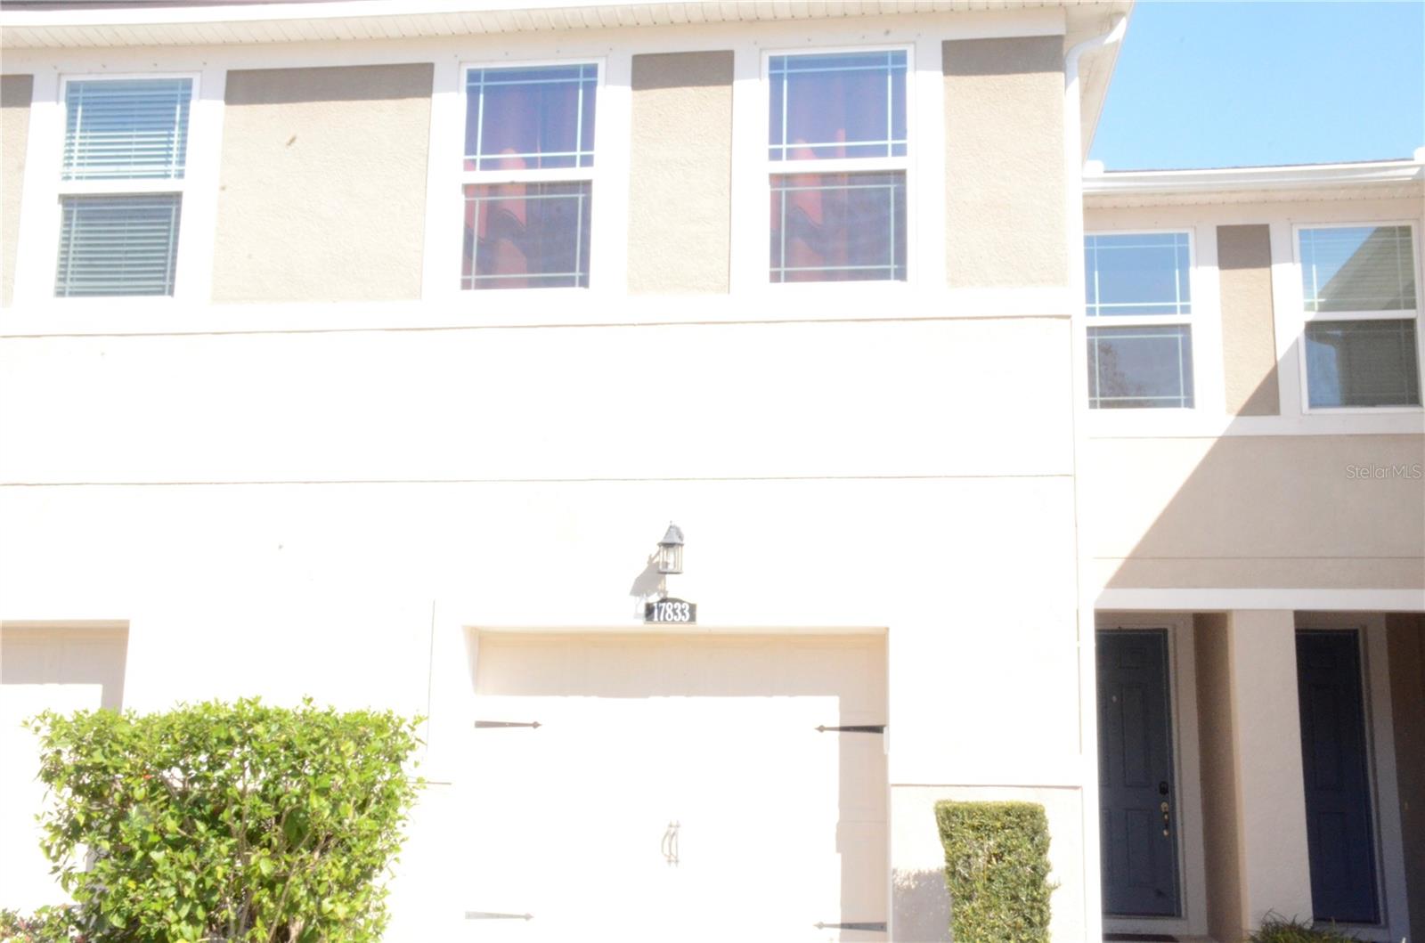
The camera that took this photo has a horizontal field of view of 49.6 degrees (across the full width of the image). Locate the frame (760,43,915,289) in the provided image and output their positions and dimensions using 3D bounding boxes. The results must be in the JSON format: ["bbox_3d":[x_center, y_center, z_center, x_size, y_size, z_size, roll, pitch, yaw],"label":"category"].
[{"bbox_3d":[0.751,-1.817,9.209,0.847,1.473,0.100,-1,-11,7],"label":"frame"}]

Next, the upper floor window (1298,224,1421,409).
[{"bbox_3d":[5.037,-1.200,12.011,0.874,1.480,0.100,-1,-11,7],"label":"upper floor window"}]

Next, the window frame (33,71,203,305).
[{"bbox_3d":[-3.753,-1.803,9.793,0.999,1.558,0.120,-1,-11,7],"label":"window frame"}]

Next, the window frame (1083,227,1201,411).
[{"bbox_3d":[3.373,-1.187,12.221,0.863,1.457,0.100,-1,-11,7],"label":"window frame"}]

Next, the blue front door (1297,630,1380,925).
[{"bbox_3d":[5.017,2.527,12.897,0.920,2.396,0.070,-1,-11,7],"label":"blue front door"}]

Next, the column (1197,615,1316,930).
[{"bbox_3d":[4.238,2.420,12.170,0.486,2.500,1.520,-1,-11,7],"label":"column"}]

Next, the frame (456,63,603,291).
[{"bbox_3d":[-1.119,-1.800,9.445,0.846,1.466,0.100,-1,-11,7],"label":"frame"}]

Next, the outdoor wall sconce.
[{"bbox_3d":[-0.236,0.443,8.762,0.160,0.302,0.215,-1,-11,7],"label":"outdoor wall sconce"}]

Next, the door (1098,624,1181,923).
[{"bbox_3d":[3.450,2.546,13.094,0.920,2.384,0.070,-1,-11,7],"label":"door"}]

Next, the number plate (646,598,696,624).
[{"bbox_3d":[-0.237,0.794,8.795,0.296,0.153,0.020,-1,-11,7],"label":"number plate"}]

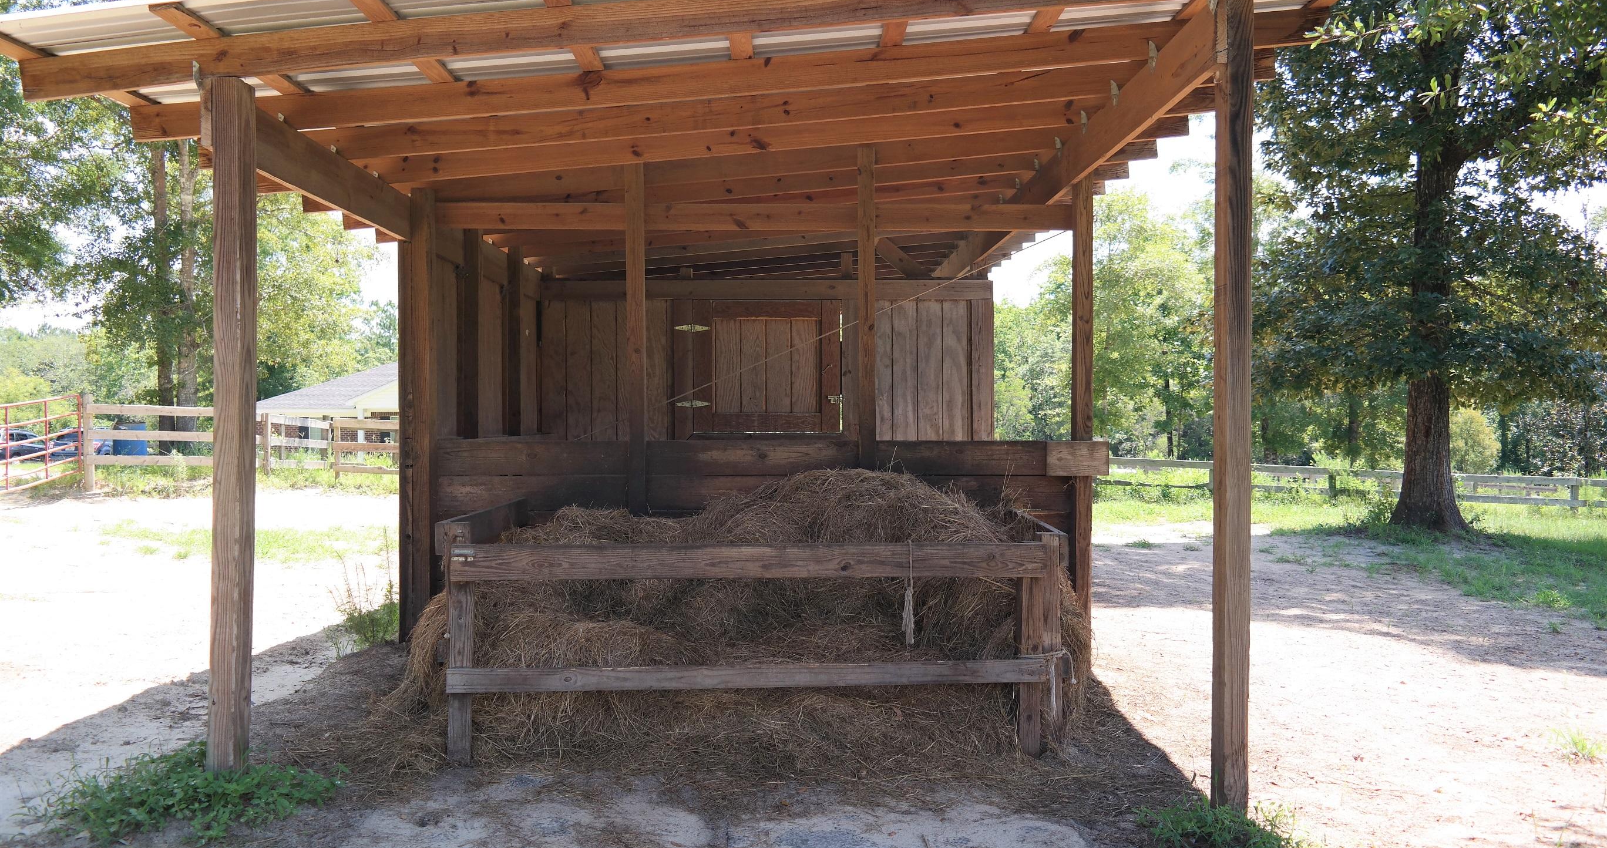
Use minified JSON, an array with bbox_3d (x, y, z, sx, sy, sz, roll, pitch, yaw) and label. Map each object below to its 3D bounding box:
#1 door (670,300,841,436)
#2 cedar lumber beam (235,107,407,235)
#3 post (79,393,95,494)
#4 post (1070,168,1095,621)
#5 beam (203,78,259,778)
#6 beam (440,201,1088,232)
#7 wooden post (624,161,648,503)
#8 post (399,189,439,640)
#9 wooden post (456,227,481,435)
[{"bbox_3d":[-0.392,-0.459,9.780,1.385,1.100,0.060,0,1,-1],"label":"door"},{"bbox_3d":[-2.150,-1.110,5.470,0.040,0.240,2.280,0,1,-1],"label":"cedar lumber beam"},{"bbox_3d":[-11.729,0.288,19.800,0.160,1.650,0.160,0,1,-1],"label":"post"},{"bbox_3d":[1.544,-0.097,6.680,0.090,2.720,0.130,0,1,-1],"label":"post"},{"bbox_3d":[-2.076,0.004,4.375,0.092,2.500,0.130,1,1,-1],"label":"beam"},{"bbox_3d":[-0.220,-1.147,6.700,3.620,0.142,0.040,0,1,-1],"label":"beam"},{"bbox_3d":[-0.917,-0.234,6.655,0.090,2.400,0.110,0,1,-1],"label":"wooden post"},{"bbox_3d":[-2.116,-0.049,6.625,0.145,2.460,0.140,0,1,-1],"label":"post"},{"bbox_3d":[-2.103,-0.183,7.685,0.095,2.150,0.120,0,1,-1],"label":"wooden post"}]

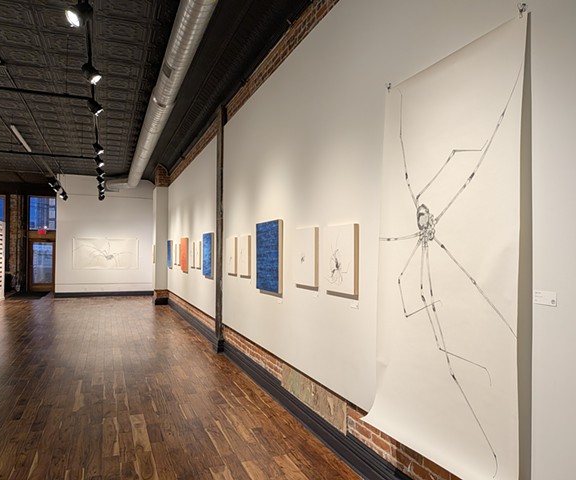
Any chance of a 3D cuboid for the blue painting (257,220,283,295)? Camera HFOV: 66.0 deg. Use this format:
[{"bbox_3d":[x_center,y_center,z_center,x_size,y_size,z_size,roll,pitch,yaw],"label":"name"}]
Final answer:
[{"bbox_3d":[-0.211,0.183,4.906,0.045,0.758,0.732,1,-2,-22],"label":"blue painting"}]

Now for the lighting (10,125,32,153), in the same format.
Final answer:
[{"bbox_3d":[-6.345,-2.395,10.606,0.110,0.080,2.480,1,-2,-22],"label":"lighting"}]

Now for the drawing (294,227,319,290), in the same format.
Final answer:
[{"bbox_3d":[0.171,0.149,3.959,0.042,0.515,0.408,1,-2,-22],"label":"drawing"}]

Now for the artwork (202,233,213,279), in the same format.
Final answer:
[{"bbox_3d":[-1.419,0.269,7.881,0.045,0.754,0.747,1,-2,-22],"label":"artwork"}]

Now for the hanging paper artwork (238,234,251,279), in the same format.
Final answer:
[{"bbox_3d":[-0.552,0.206,5.742,0.042,0.508,0.411,1,-2,-22],"label":"hanging paper artwork"}]

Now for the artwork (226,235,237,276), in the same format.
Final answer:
[{"bbox_3d":[-0.781,0.226,6.306,0.042,0.509,0.416,1,-2,-22],"label":"artwork"}]

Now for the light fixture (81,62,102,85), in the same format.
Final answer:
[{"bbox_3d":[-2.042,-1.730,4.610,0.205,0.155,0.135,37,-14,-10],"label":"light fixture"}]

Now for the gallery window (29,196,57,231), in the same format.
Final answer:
[{"bbox_3d":[-9.562,-1.028,17.320,0.959,1.295,0.100,1,-2,-22],"label":"gallery window"}]

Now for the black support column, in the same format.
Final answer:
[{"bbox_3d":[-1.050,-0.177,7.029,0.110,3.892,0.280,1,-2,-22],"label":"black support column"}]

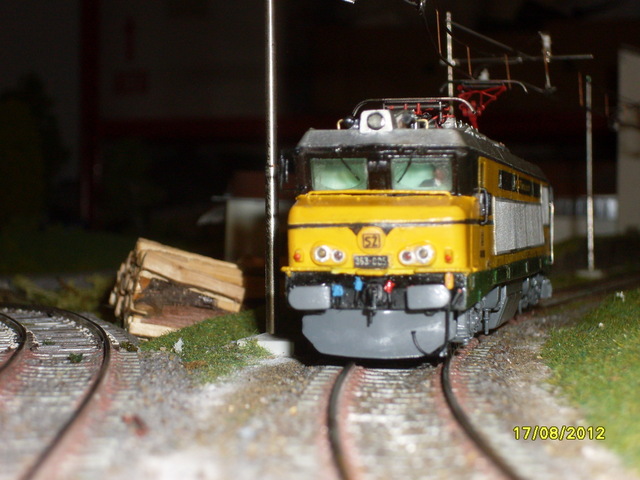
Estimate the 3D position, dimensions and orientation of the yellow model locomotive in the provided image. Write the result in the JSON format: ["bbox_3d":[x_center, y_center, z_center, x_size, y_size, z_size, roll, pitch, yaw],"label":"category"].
[{"bbox_3d":[0.030,-0.004,0.432,0.035,0.053,0.230,0,0,11],"label":"yellow model locomotive"}]

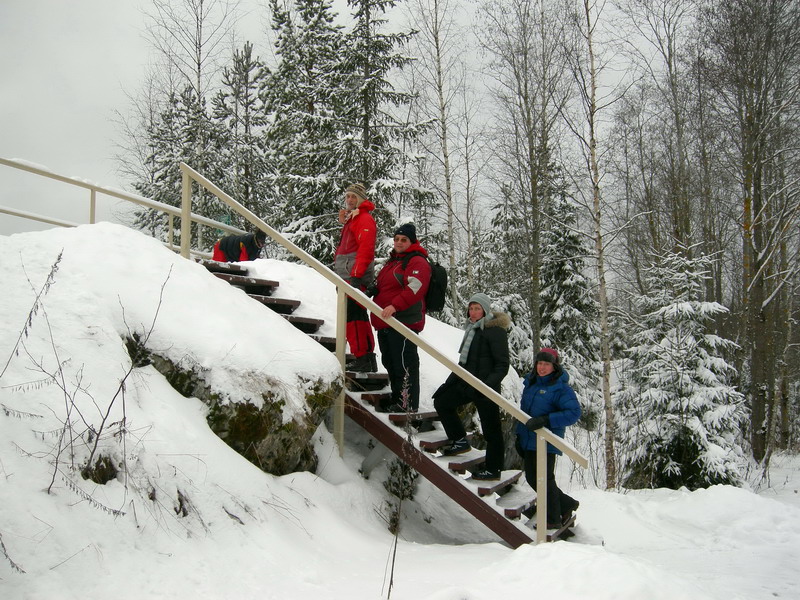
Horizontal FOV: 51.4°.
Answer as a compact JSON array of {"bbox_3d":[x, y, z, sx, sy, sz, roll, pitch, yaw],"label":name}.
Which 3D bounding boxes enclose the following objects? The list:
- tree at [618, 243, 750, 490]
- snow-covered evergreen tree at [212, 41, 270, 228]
[{"bbox_3d":[3.960,0.952,11.662,1.870,3.440,1.870,0,-5,0],"label":"tree"},{"bbox_3d":[-3.162,-2.752,16.811,1.450,5.150,1.450,0,-5,0],"label":"snow-covered evergreen tree"}]

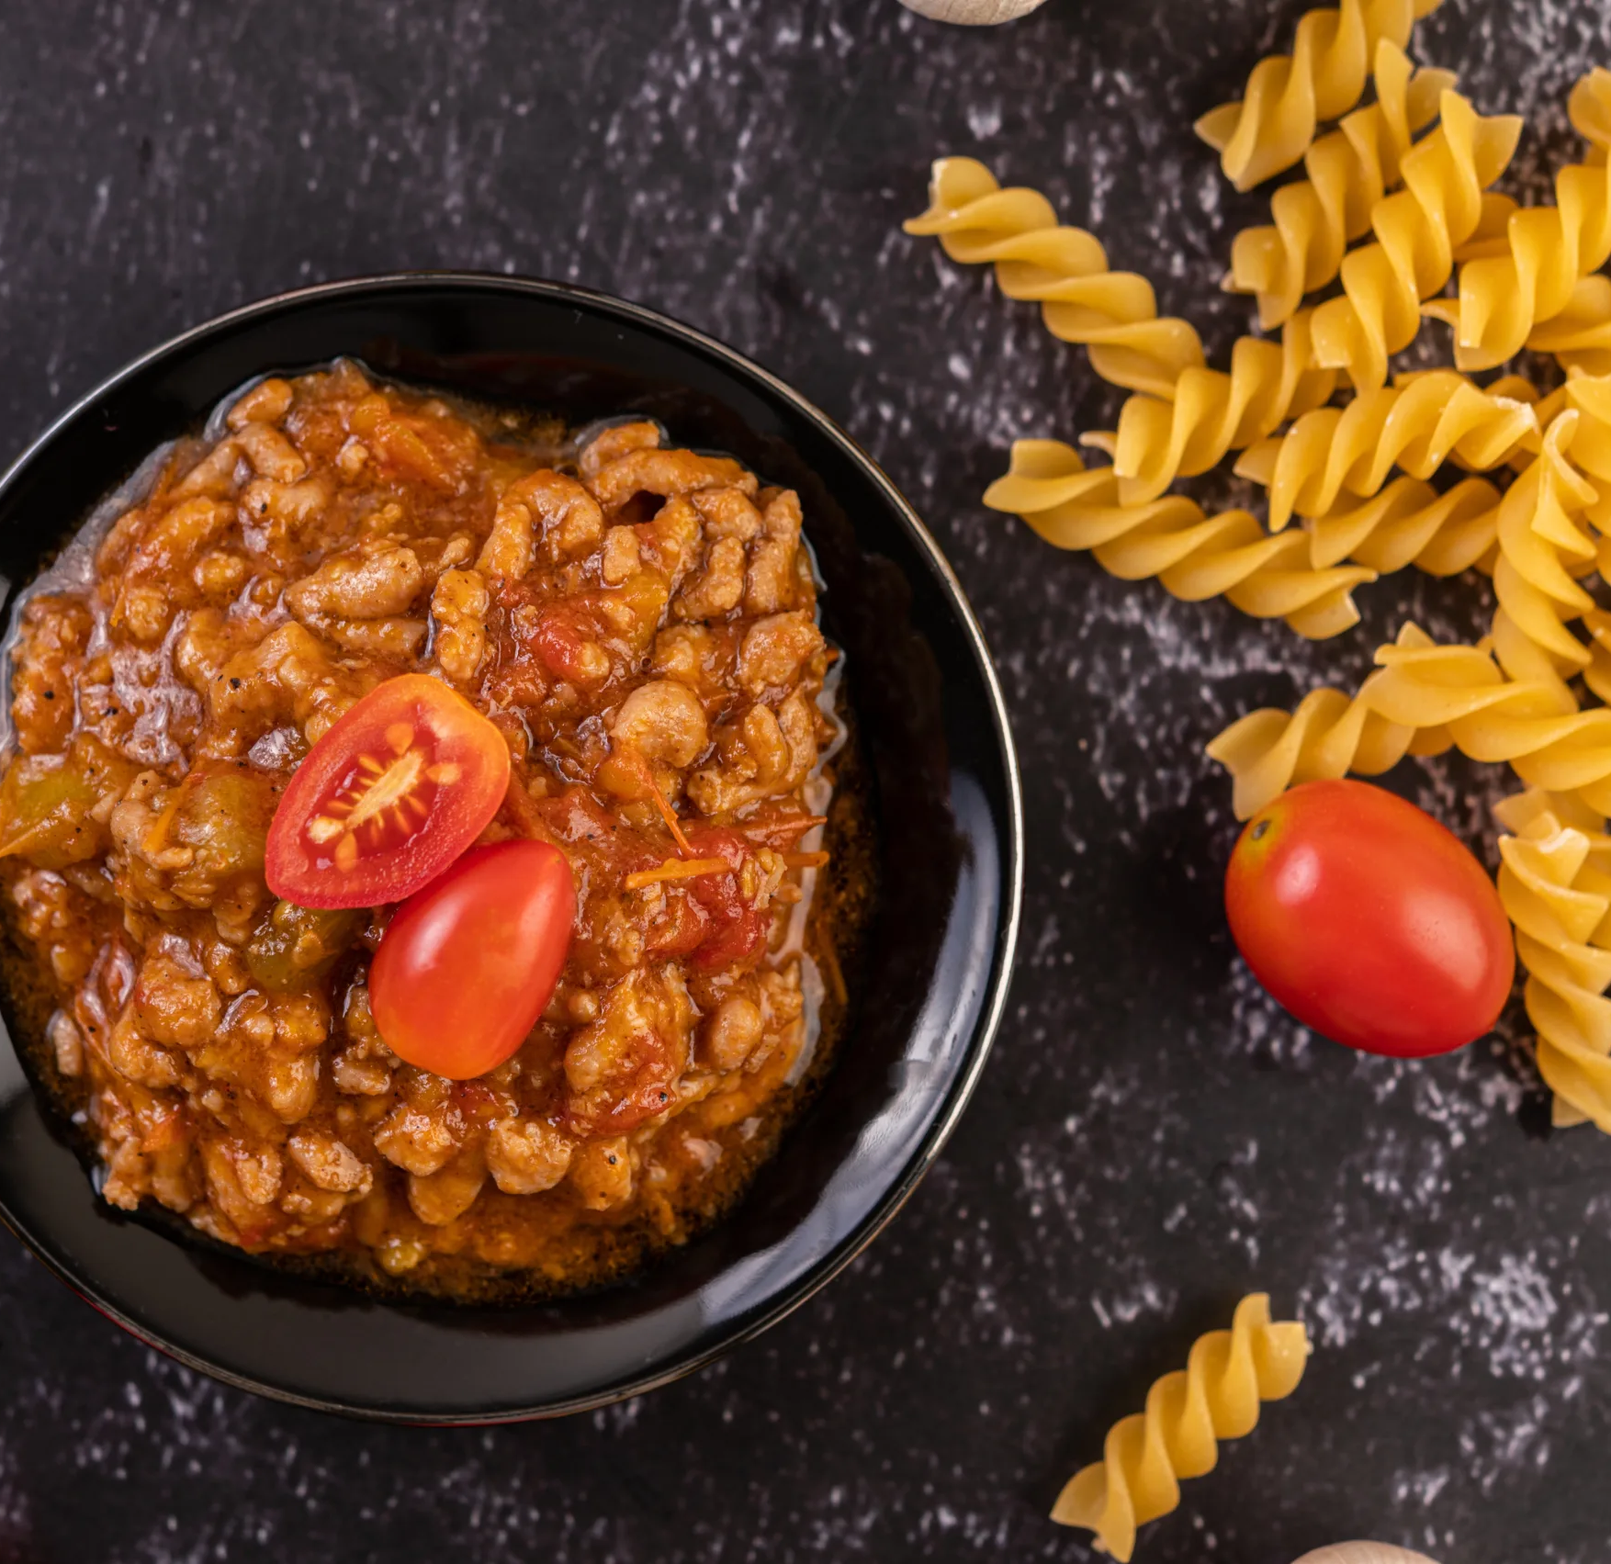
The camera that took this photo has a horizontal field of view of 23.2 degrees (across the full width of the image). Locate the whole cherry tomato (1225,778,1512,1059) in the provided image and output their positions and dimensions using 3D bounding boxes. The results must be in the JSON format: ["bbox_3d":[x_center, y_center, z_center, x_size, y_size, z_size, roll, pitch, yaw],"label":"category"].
[{"bbox_3d":[0.060,0.015,0.417,0.035,0.026,0.026,41,90,-7],"label":"whole cherry tomato"}]

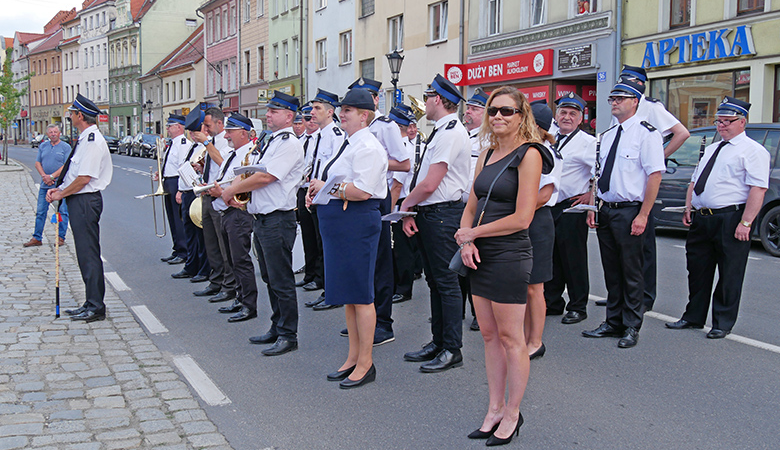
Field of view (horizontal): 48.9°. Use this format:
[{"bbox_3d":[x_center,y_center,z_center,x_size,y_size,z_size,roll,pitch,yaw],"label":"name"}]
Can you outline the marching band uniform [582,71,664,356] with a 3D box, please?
[{"bbox_3d":[1.711,-0.101,6.279,0.360,1.924,0.530,-3,6,-36],"label":"marching band uniform"}]

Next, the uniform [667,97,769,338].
[{"bbox_3d":[2.516,-0.066,6.583,0.440,1.811,0.620,-3,6,-32],"label":"uniform"}]

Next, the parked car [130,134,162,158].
[{"bbox_3d":[-14.937,-5.020,53.625,1.800,1.500,4.300,-2,6,-26],"label":"parked car"}]

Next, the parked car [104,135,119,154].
[{"bbox_3d":[-21.492,-6.201,66.000,1.760,1.470,4.200,-2,6,-24],"label":"parked car"}]

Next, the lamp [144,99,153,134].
[{"bbox_3d":[-18.013,-7.237,63.815,0.500,4.257,0.500,-2,6,-26],"label":"lamp"}]

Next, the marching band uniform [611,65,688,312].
[{"bbox_3d":[2.137,-0.295,7.279,0.420,2.000,0.640,-3,6,-38],"label":"marching band uniform"}]

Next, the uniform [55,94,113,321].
[{"bbox_3d":[-2.469,-0.149,6.968,0.480,1.807,0.530,-1,6,-18],"label":"uniform"}]

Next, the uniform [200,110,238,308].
[{"bbox_3d":[-1.611,-0.202,8.094,0.360,1.774,0.480,-2,6,-26],"label":"uniform"}]

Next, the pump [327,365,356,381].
[{"bbox_3d":[-0.263,0.889,5.255,0.255,0.095,0.085,-3,6,-30],"label":"pump"}]

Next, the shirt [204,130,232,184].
[{"bbox_3d":[-1.597,-0.582,7.980,0.360,0.620,0.500,-2,6,-28],"label":"shirt"}]

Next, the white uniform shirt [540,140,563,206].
[{"bbox_3d":[0.993,-0.371,5.729,0.300,0.499,0.440,-2,6,-29],"label":"white uniform shirt"}]

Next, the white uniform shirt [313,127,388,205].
[{"bbox_3d":[-0.229,-0.376,5.240,0.400,0.470,0.490,-2,6,-26],"label":"white uniform shirt"}]

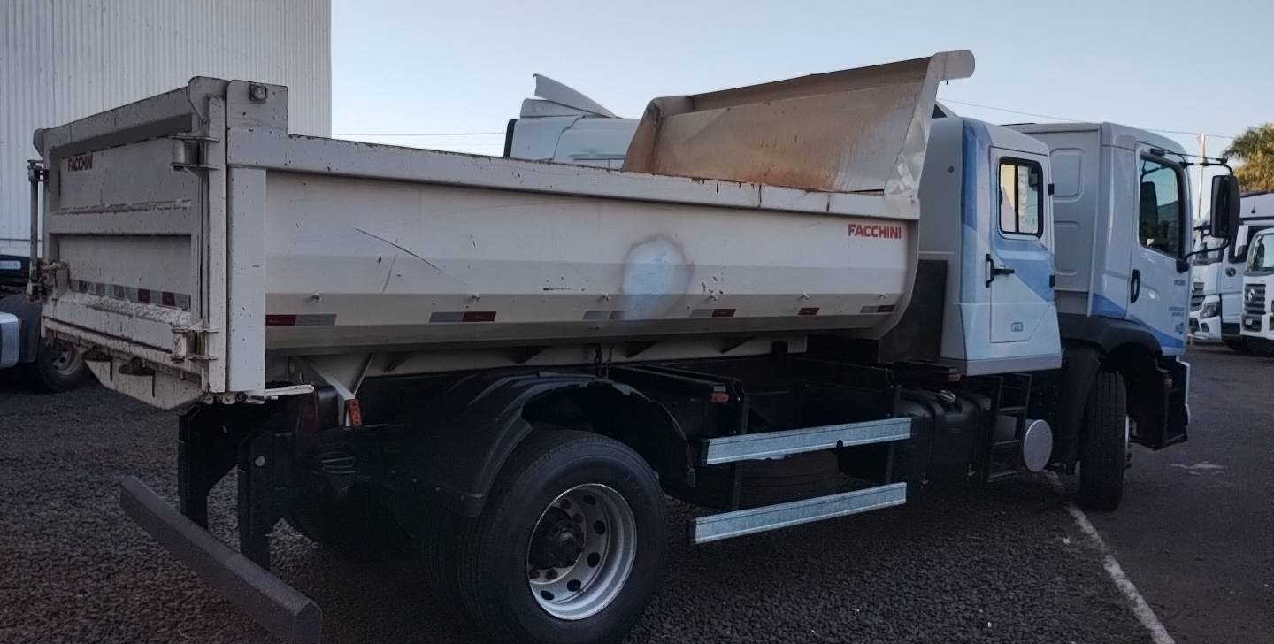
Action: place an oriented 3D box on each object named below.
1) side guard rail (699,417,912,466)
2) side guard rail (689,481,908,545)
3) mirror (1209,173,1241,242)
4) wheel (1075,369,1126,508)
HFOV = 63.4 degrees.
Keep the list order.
[{"bbox_3d":[0.951,0.619,5.466,1.630,0.125,0.055,-1,5,-40],"label":"side guard rail"},{"bbox_3d":[0.909,0.995,5.465,1.660,0.125,0.055,-1,5,-40],"label":"side guard rail"},{"bbox_3d":[4.505,-0.873,7.875,0.110,0.490,0.200,1,4,-14],"label":"mirror"},{"bbox_3d":[3.510,0.903,7.763,0.285,1.010,1.010,3,4,25],"label":"wheel"}]

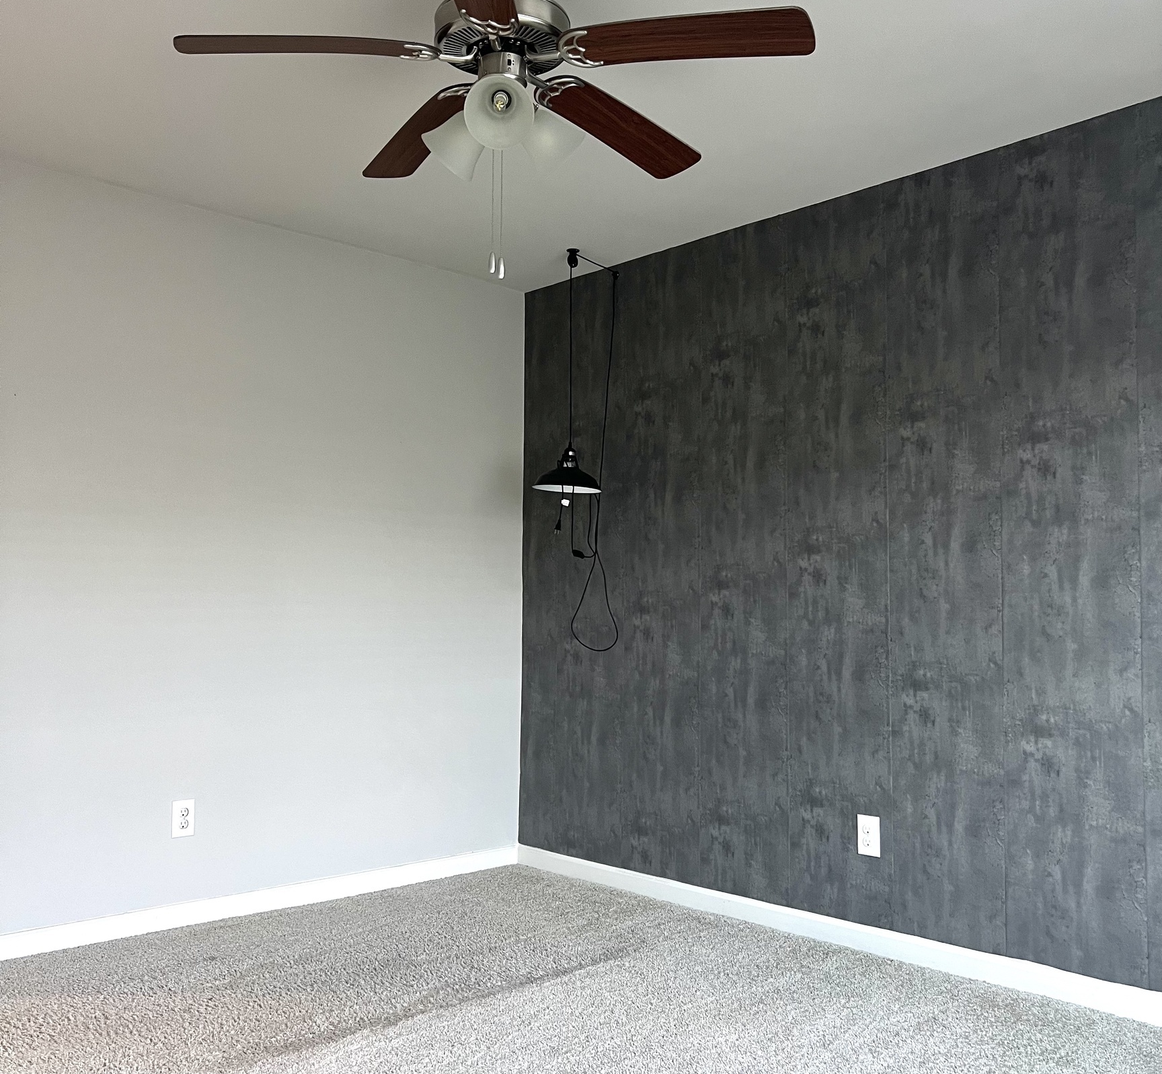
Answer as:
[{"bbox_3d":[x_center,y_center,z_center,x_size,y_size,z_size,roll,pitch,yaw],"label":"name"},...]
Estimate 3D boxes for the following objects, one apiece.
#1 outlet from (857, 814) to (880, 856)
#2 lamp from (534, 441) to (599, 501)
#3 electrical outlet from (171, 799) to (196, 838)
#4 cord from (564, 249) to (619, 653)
[{"bbox_3d":[0.907,0.941,3.668,0.008,0.122,0.078,4,-5,-43],"label":"outlet"},{"bbox_3d":[-0.044,-0.253,4.433,0.262,0.215,0.262,3,-4,0],"label":"lamp"},{"bbox_3d":[-1.331,0.944,3.904,0.078,0.122,0.008,4,-5,-43],"label":"electrical outlet"},{"bbox_3d":[0.044,-0.328,4.504,0.255,1.545,0.085,4,-5,-43],"label":"cord"}]

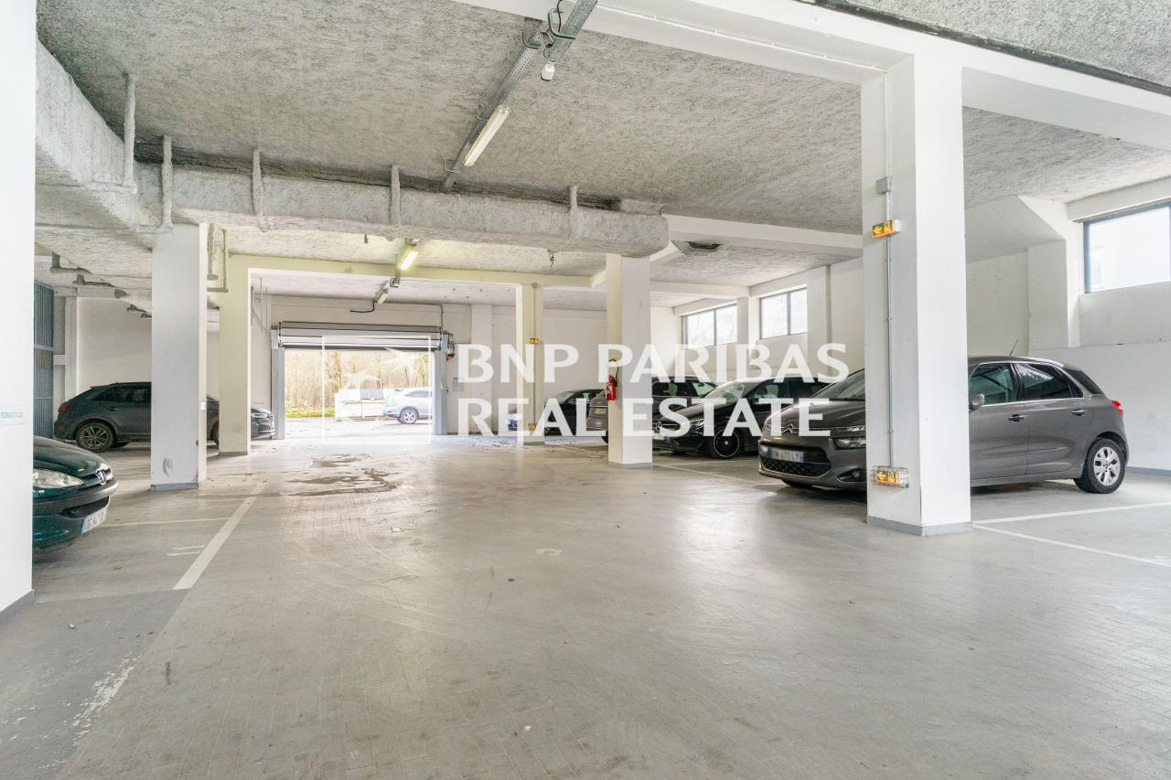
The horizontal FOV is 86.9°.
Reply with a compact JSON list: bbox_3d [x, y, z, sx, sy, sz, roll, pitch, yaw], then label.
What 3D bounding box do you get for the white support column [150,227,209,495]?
[{"bbox_3d":[-5.283,-0.468,8.069,0.510,3.480,0.480,0,-1,-20],"label":"white support column"}]

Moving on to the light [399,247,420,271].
[{"bbox_3d":[-3.474,-2.580,12.247,0.140,0.110,1.570,0,-1,-22],"label":"light"}]

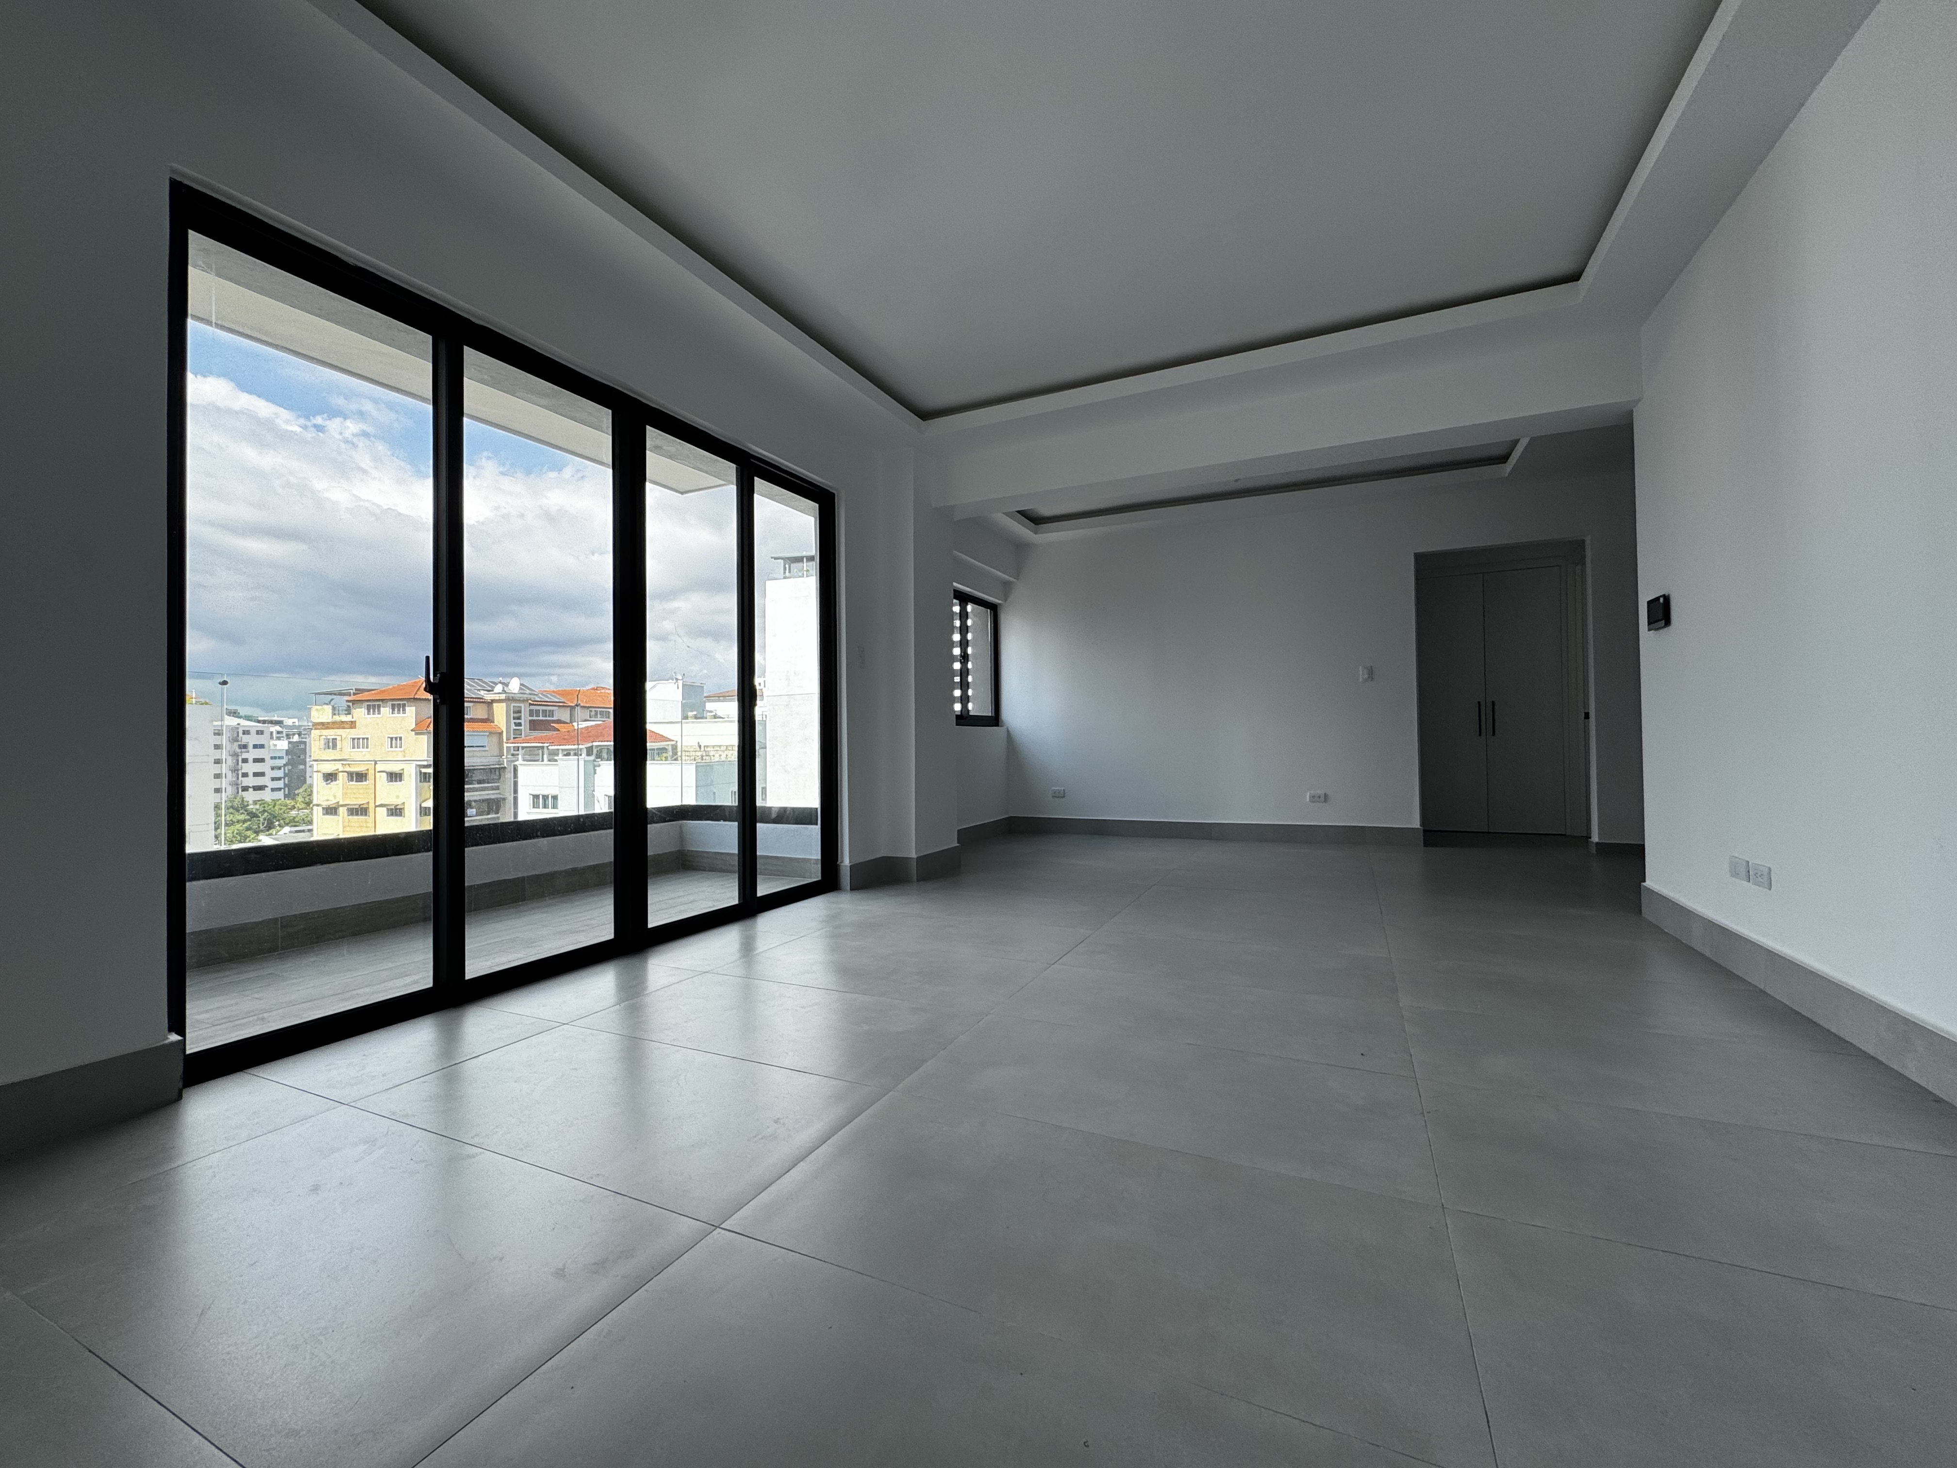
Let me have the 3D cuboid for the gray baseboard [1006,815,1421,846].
[{"bbox_3d":[1.843,0.817,6.698,3.350,0.155,0.016,-1,0,22],"label":"gray baseboard"}]

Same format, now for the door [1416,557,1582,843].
[{"bbox_3d":[4.447,-0.308,6.888,1.200,2.340,0.060,-1,0,25],"label":"door"}]

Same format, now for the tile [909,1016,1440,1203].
[{"bbox_3d":[0.449,0.897,2.004,1.200,0.015,0.600,-1,0,25],"label":"tile"}]

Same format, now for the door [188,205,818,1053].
[{"bbox_3d":[-1.490,-0.256,3.369,0.100,2.355,2.950,-1,0,25],"label":"door"}]

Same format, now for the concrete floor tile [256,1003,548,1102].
[{"bbox_3d":[-1.648,0.926,2.315,0.466,0.015,0.600,-1,0,25],"label":"concrete floor tile"}]

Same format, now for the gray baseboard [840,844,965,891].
[{"bbox_3d":[-0.472,0.839,5.004,0.290,0.155,1.000,-1,0,25],"label":"gray baseboard"}]

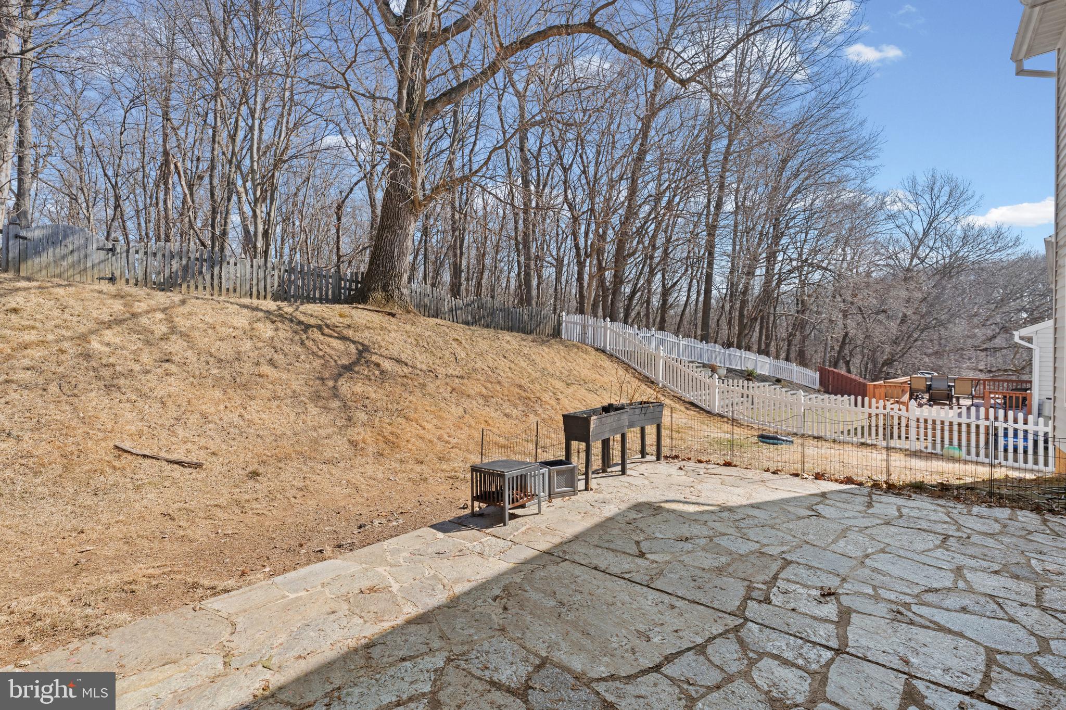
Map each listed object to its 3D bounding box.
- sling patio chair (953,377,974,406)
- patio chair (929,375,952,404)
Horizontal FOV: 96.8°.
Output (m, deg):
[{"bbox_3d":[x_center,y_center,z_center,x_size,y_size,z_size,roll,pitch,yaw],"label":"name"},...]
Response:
[{"bbox_3d":[16.460,1.400,18.080,0.680,0.980,0.610,0,0,-44],"label":"sling patio chair"},{"bbox_3d":[15.740,1.355,18.270,0.650,1.080,0.780,0,0,44],"label":"patio chair"}]

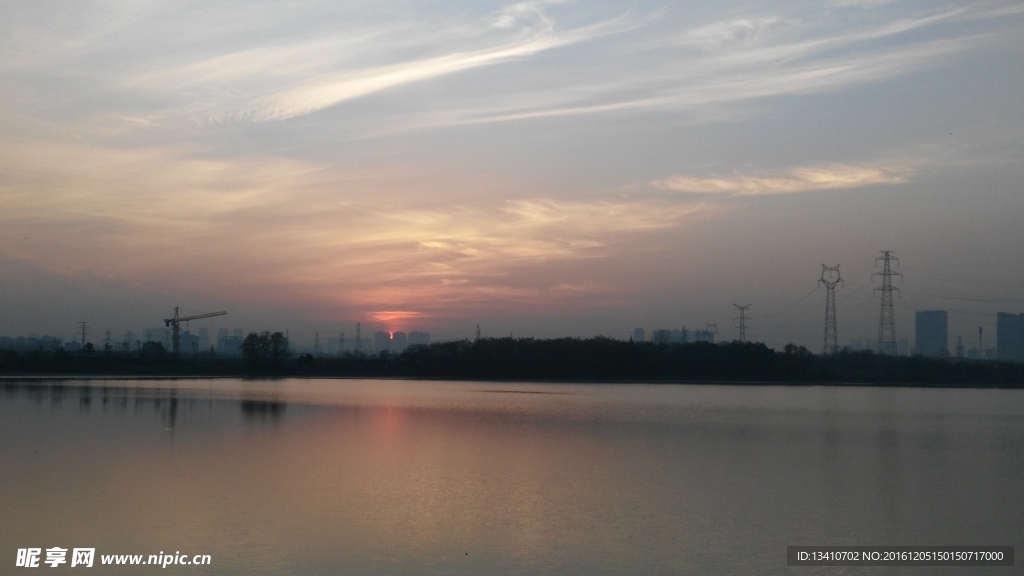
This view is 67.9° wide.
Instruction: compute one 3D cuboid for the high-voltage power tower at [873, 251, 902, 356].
[{"bbox_3d":[166.875,10.536,337.931,12.800,54.600,7.200,-1,-6,16],"label":"high-voltage power tower"}]

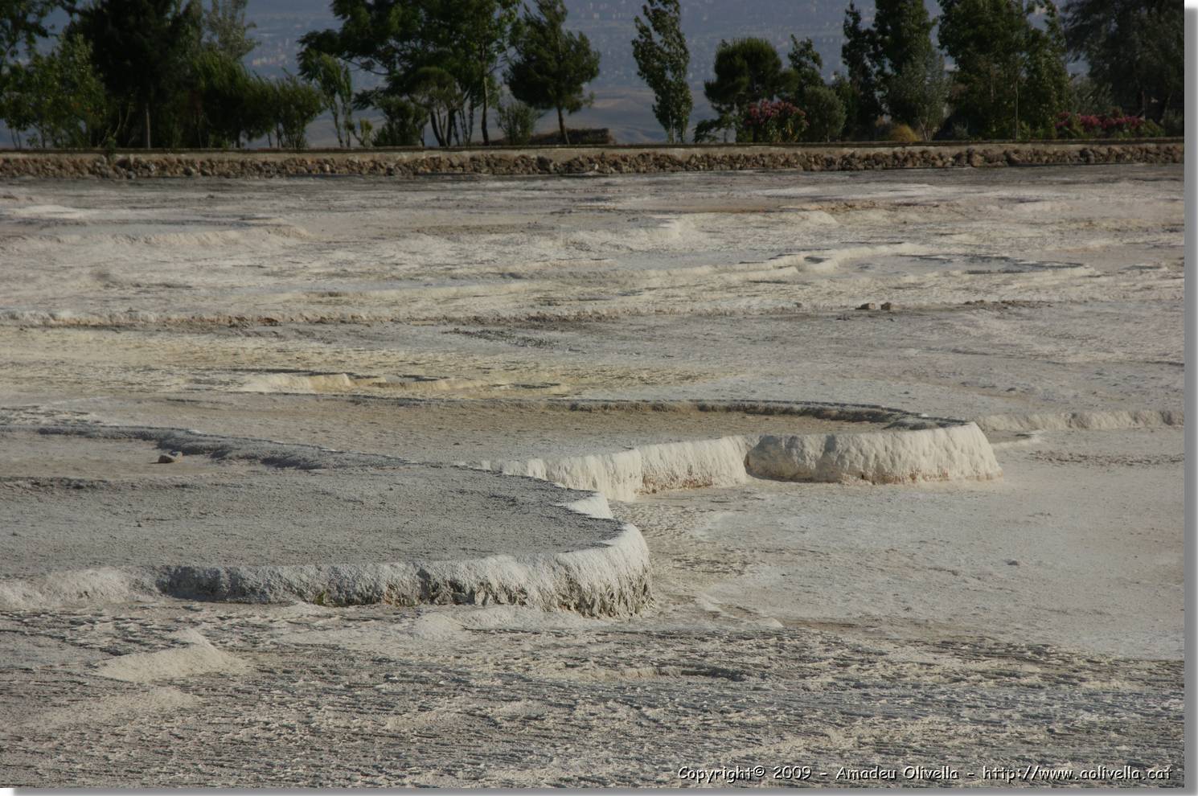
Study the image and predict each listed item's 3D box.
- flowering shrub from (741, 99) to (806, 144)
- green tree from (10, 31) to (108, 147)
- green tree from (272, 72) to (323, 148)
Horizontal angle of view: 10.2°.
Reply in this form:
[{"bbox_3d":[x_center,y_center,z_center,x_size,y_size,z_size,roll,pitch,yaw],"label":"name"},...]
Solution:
[{"bbox_3d":[6.505,-10.265,250.000,2.450,1.720,2.080,0,4,0],"label":"flowering shrub"},{"bbox_3d":[-19.294,-10.992,241.000,3.540,4.180,3.540,0,4,0],"label":"green tree"},{"bbox_3d":[-10.986,-10.402,245.000,1.920,2.850,1.920,0,4,0],"label":"green tree"}]

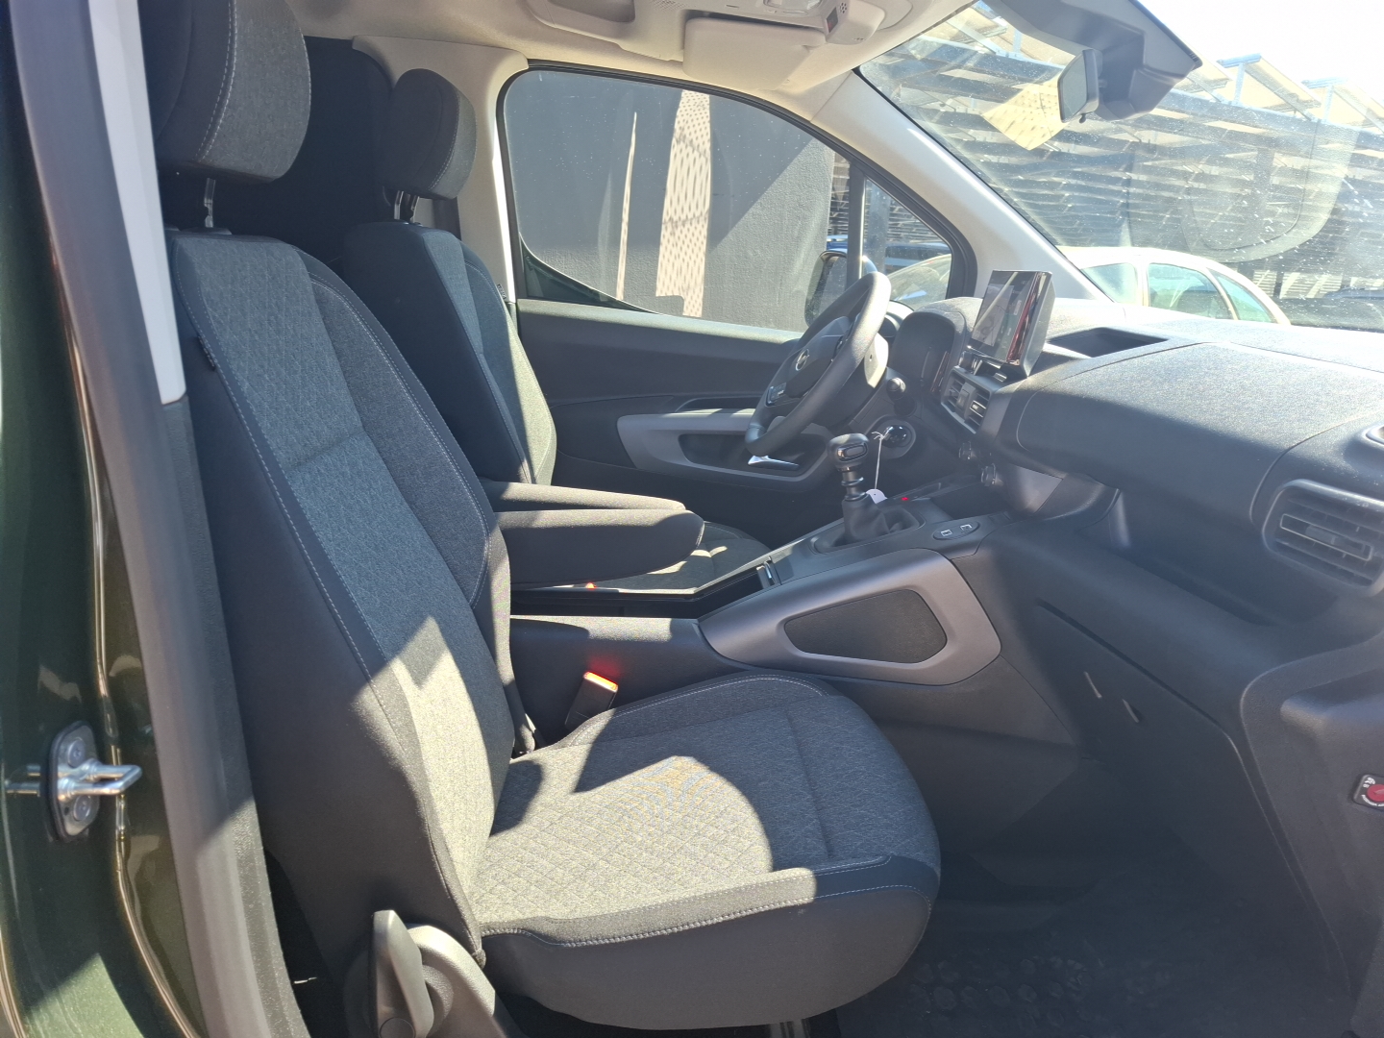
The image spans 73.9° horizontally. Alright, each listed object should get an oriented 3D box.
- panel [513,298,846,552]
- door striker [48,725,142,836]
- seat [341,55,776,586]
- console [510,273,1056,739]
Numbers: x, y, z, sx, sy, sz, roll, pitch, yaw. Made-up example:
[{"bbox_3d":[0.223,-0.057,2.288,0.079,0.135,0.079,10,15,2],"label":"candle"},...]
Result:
[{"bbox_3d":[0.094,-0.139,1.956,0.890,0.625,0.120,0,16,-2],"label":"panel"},{"bbox_3d":[-0.318,0.143,0.496,0.035,0.065,0.036,0,16,-2],"label":"door striker"},{"bbox_3d":[-0.163,-0.193,1.614,0.790,1.085,0.540,0,16,-2],"label":"seat"},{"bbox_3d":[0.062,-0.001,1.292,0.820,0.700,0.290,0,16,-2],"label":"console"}]

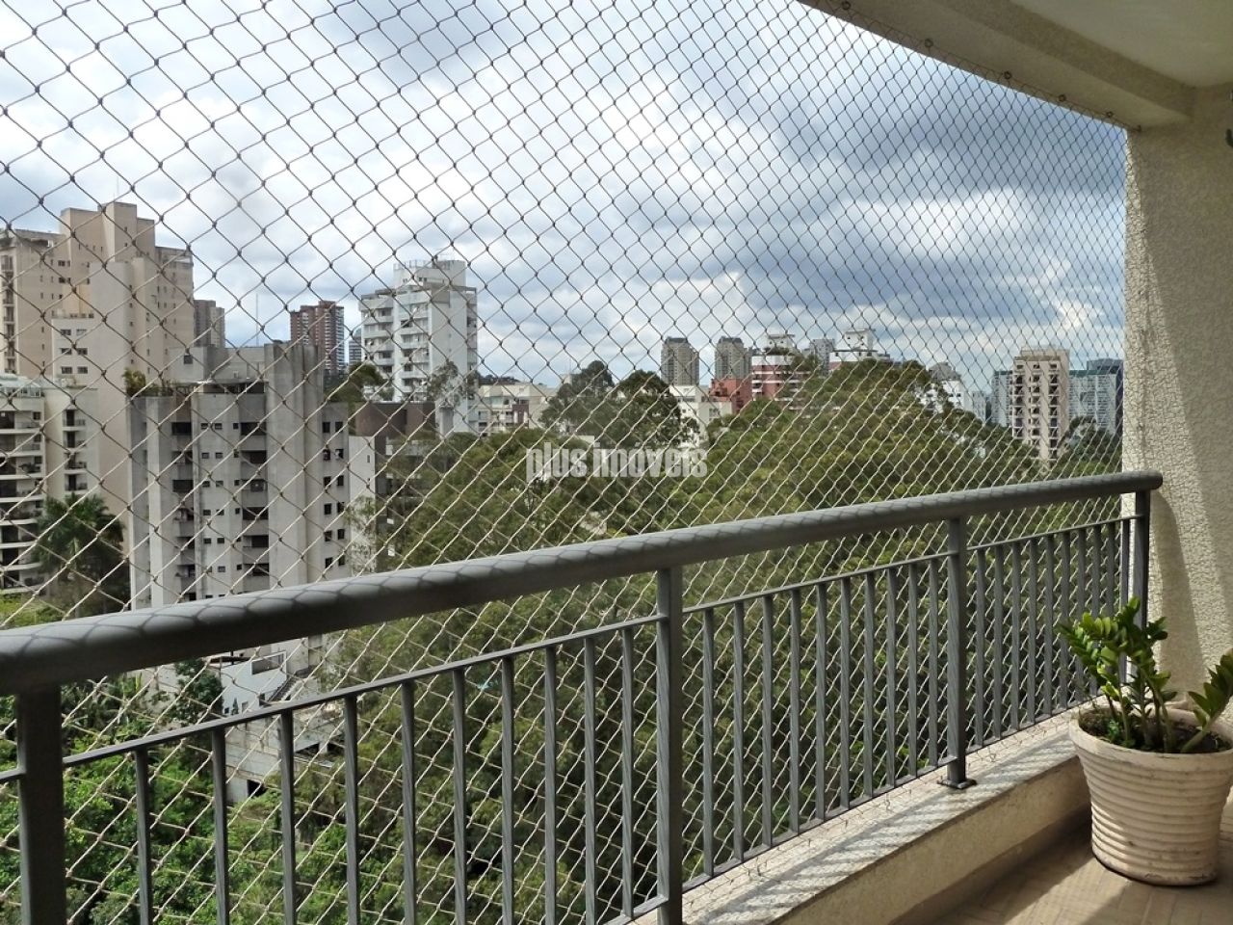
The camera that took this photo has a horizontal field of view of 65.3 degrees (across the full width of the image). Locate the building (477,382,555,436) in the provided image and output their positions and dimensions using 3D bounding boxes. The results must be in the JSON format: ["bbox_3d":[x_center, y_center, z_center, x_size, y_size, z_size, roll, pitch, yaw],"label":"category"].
[{"bbox_3d":[-28.130,-13.520,274.000,17.000,17.000,16.000,0,2,19],"label":"building"}]

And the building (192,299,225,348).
[{"bbox_3d":[-344.820,-105.540,811.010,28.000,62.240,24.000,-1,3,-14],"label":"building"}]

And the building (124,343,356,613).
[{"bbox_3d":[-40.350,4.110,104.500,20.800,32.500,17.000,-1,2,-20],"label":"building"}]

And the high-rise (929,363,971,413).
[{"bbox_3d":[102.780,-16.950,297.000,11.500,26.000,12.000,1,2,27],"label":"high-rise"}]

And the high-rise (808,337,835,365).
[{"bbox_3d":[164.860,-74.910,767.370,18.000,45.960,18.000,1,3,18],"label":"high-rise"}]

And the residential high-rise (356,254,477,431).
[{"bbox_3d":[-41.710,-23.120,204.150,23.500,39.100,13.000,2,4,42],"label":"residential high-rise"}]

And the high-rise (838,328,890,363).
[{"bbox_3d":[80.520,-26.480,317.120,17.000,34.210,17.000,1,3,25],"label":"high-rise"}]

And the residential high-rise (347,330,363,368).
[{"bbox_3d":[-237.430,-103.210,896.200,24.000,42.010,22.000,0,3,-6],"label":"residential high-rise"}]

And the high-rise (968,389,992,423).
[{"bbox_3d":[299.660,-42.790,798.880,18.000,31.960,16.000,1,3,20],"label":"high-rise"}]

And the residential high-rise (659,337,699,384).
[{"bbox_3d":[57.730,-74.090,880.000,34.000,78.000,30.000,0,2,4],"label":"residential high-rise"}]

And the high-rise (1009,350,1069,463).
[{"bbox_3d":[117.530,-12.940,267.000,13.300,36.000,15.000,1,2,32],"label":"high-rise"}]

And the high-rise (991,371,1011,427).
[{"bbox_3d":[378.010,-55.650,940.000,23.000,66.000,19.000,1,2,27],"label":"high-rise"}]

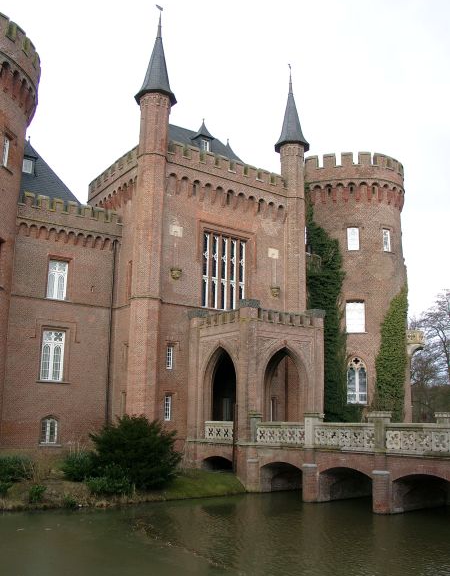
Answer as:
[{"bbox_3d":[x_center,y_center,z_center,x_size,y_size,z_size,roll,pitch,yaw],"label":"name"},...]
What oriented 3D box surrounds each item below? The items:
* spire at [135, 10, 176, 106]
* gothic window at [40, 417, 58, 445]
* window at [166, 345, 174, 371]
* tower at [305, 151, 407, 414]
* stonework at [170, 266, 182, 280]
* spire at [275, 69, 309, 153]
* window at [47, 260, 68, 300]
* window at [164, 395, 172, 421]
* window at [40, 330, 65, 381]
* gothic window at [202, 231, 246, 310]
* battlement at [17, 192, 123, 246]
[{"bbox_3d":[-3.354,-11.798,29.880,2.052,5.368,2.052,9,-15,-34],"label":"spire"},{"bbox_3d":[-7.992,6.490,26.893,0.722,1.273,0.190,9,-15,-34],"label":"gothic window"},{"bbox_3d":[-2.584,3.290,27.736,0.332,1.111,0.171,9,-15,-34],"label":"window"},{"bbox_3d":[8.803,1.116,40.121,7.220,18.876,7.220,1,-12,0],"label":"tower"},{"bbox_3d":[-2.336,-0.668,28.404,0.456,0.494,0.342,9,-15,-34],"label":"stonework"},{"bbox_3d":[3.915,-10.587,34.788,2.052,5.368,2.052,9,-15,-34],"label":"spire"},{"bbox_3d":[-8.026,-0.353,28.271,0.931,1.833,0.190,9,-15,-34],"label":"window"},{"bbox_3d":[-2.612,5.562,27.251,0.332,1.178,0.171,9,-15,-34],"label":"window"},{"bbox_3d":[-8.031,3.174,27.545,1.026,2.270,0.190,9,-15,-34],"label":"window"},{"bbox_3d":[-0.001,-0.860,30.460,2.755,3.943,0.237,9,-15,-34],"label":"gothic window"},{"bbox_3d":[-7.539,-3.214,29.025,5.244,2.043,0.570,9,-15,-34],"label":"battlement"}]

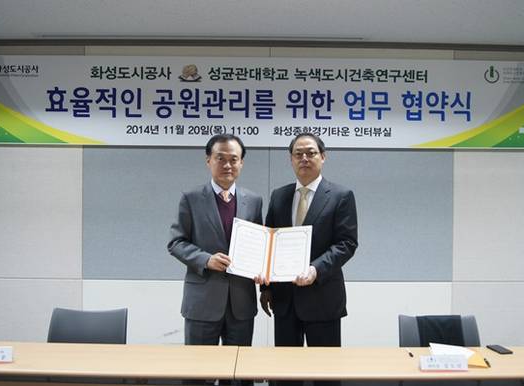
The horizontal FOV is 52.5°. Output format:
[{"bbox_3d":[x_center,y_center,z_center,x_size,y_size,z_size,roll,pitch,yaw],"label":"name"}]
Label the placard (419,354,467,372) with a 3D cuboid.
[{"bbox_3d":[0.763,0.713,2.220,0.200,0.065,0.055,0,0,0],"label":"placard"}]

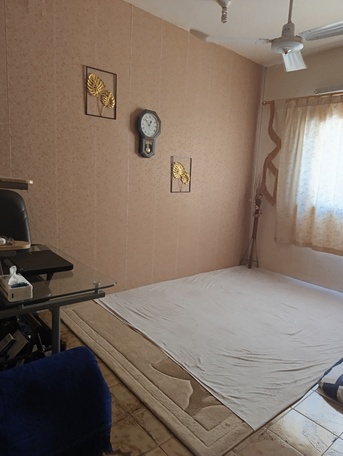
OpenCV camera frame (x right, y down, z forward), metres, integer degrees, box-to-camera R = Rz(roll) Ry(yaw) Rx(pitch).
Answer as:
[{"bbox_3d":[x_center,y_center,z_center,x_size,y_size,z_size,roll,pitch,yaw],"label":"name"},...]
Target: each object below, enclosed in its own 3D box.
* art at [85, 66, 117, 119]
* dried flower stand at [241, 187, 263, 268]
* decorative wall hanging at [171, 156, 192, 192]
[{"bbox_3d":[-0.780,-1.487,3.384,0.365,0.492,0.035,-5,11,-39],"label":"art"},{"bbox_3d":[1.425,0.004,5.341,0.250,1.415,0.270,-5,11,-39],"label":"dried flower stand"},{"bbox_3d":[0.143,-0.744,4.300,0.365,0.490,0.035,-5,11,-39],"label":"decorative wall hanging"}]

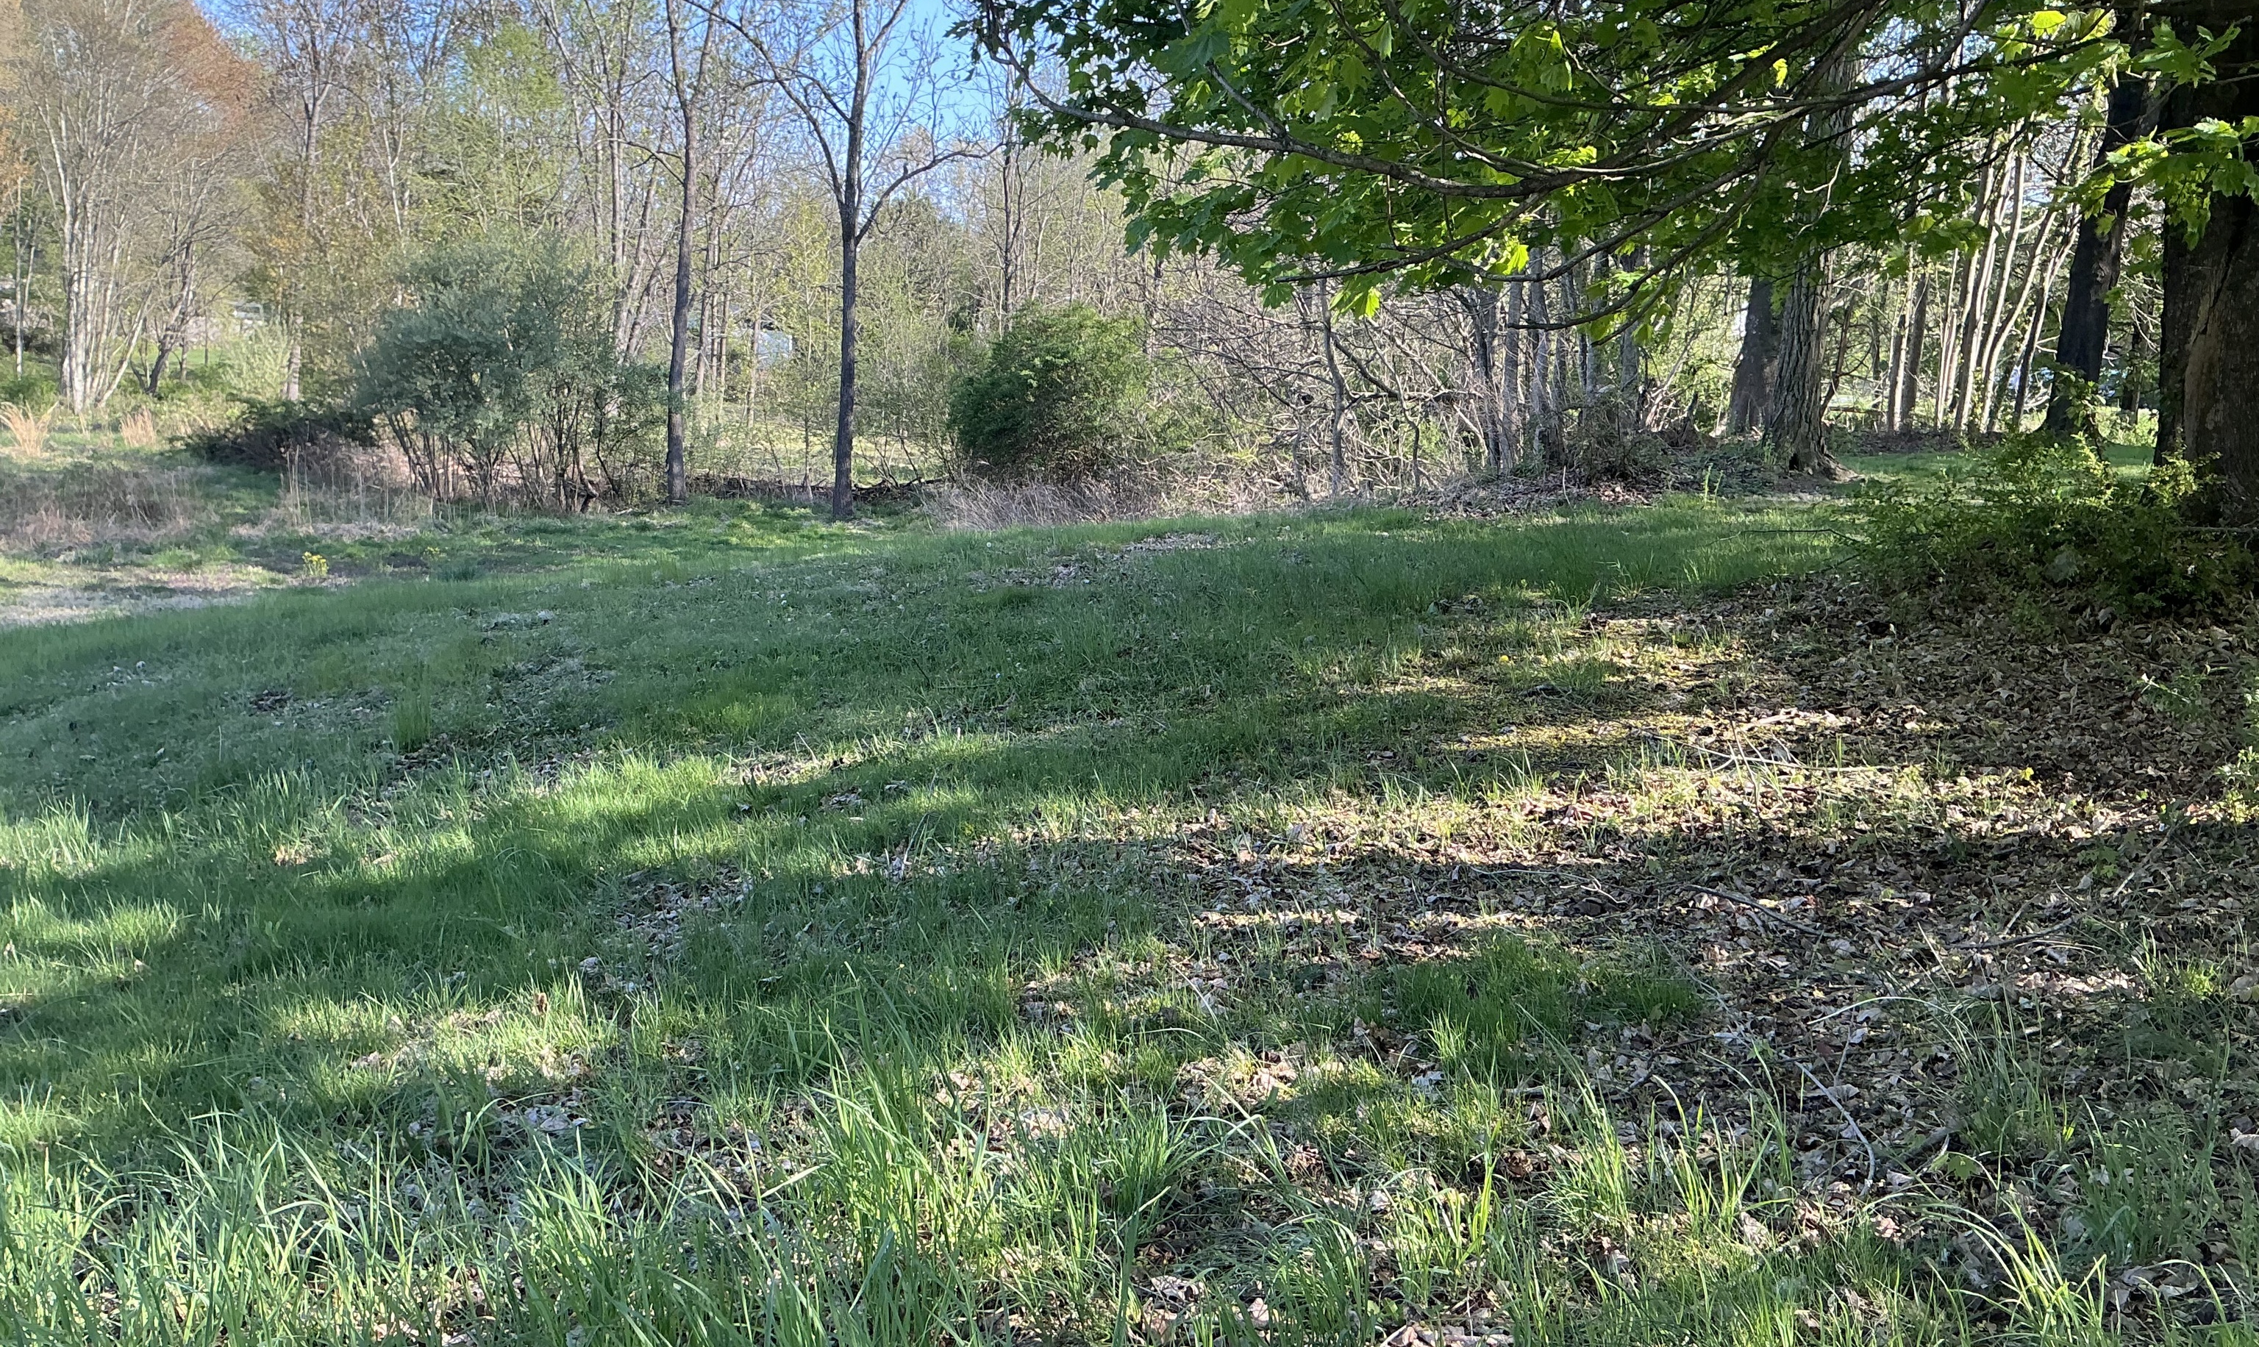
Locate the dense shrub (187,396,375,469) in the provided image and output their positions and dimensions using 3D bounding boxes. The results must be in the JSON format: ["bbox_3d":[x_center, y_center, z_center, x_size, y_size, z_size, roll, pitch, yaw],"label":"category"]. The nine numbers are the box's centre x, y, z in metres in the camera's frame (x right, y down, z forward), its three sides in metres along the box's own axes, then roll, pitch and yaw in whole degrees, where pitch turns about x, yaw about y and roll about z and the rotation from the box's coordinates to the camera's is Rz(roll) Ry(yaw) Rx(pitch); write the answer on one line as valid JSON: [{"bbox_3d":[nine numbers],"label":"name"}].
[{"bbox_3d":[-14.401,-4.087,31.000,3.204,1.257,2.300,1,9,0],"label":"dense shrub"}]

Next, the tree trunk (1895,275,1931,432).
[{"bbox_3d":[14.580,-5.993,34.000,0.499,2.955,0.500,1,9,0],"label":"tree trunk"}]

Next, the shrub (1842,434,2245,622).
[{"bbox_3d":[5.314,-0.837,10.500,2.118,0.970,1.600,1,9,0],"label":"shrub"}]

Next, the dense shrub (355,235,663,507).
[{"bbox_3d":[-8.657,-4.224,25.500,4.285,3.679,3.600,1,9,0],"label":"dense shrub"}]

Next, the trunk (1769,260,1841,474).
[{"bbox_3d":[8.497,-3.854,23.000,0.800,2.710,0.750,1,9,0],"label":"trunk"}]

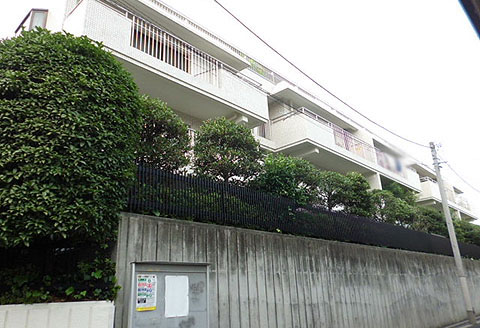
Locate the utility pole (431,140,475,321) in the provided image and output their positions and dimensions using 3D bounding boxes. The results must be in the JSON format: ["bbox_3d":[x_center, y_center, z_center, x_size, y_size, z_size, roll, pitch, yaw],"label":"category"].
[{"bbox_3d":[7.997,2.351,13.653,0.280,6.815,0.280,16,-26,-43],"label":"utility pole"}]

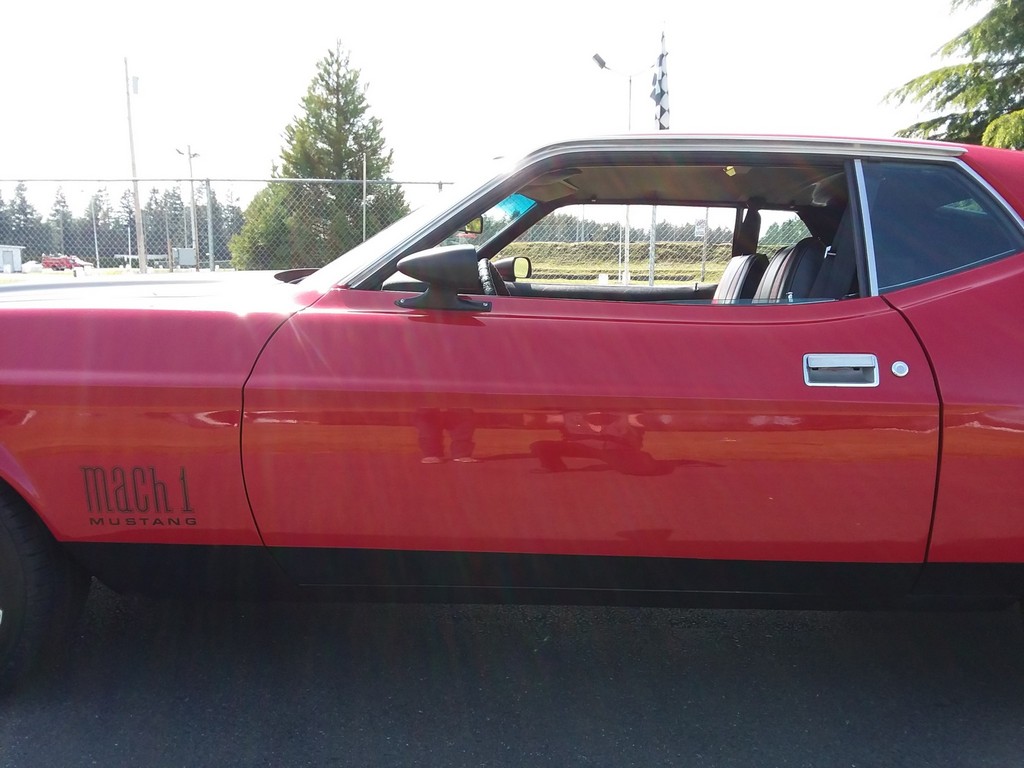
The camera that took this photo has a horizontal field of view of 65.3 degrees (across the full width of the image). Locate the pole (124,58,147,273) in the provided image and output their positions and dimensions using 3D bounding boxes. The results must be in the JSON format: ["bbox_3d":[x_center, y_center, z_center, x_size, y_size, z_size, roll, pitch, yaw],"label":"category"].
[{"bbox_3d":[-17.271,-9.856,36.920,0.750,9.962,0.400,0,9,0],"label":"pole"}]

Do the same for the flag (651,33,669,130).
[{"bbox_3d":[1.613,-3.242,8.703,0.220,1.140,0.170,0,9,0],"label":"flag"}]

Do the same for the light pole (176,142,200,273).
[{"bbox_3d":[-16.938,-9.087,42.101,1.200,6.839,0.350,0,9,0],"label":"light pole"}]

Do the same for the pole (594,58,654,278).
[{"bbox_3d":[3.466,-6.092,23.339,2.100,6.725,0.350,0,9,0],"label":"pole"}]

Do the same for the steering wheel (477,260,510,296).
[{"bbox_3d":[0.000,-0.147,2.106,0.100,0.385,0.385,-20,8,5],"label":"steering wheel"}]

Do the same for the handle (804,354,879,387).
[{"bbox_3d":[0.628,-0.026,1.528,0.143,0.060,0.035,0,9,2],"label":"handle"}]

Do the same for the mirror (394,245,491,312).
[{"bbox_3d":[-0.135,-0.205,1.555,0.184,0.129,0.125,0,9,2],"label":"mirror"}]

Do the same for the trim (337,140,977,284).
[{"bbox_3d":[0.332,-0.379,1.755,1.388,0.332,0.190,0,9,2],"label":"trim"}]

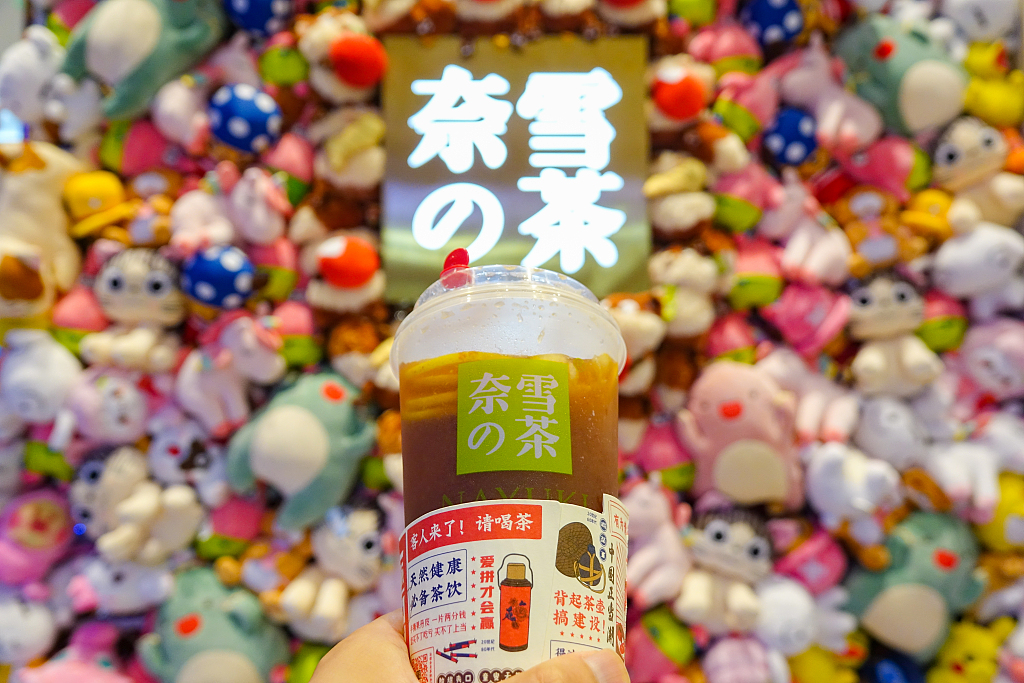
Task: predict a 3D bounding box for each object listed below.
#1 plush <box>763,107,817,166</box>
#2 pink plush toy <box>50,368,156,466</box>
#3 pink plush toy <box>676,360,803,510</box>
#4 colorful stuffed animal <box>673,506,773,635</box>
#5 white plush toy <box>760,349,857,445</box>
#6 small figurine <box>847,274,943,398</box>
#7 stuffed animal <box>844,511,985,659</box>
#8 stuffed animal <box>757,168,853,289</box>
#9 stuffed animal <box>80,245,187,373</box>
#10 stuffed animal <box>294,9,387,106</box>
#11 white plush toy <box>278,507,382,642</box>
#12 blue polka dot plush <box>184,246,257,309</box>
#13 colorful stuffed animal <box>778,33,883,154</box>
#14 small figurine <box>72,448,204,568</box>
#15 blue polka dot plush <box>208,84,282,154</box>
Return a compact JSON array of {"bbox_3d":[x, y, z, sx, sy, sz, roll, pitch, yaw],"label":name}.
[{"bbox_3d":[0.486,-0.358,1.440,0.112,0.108,0.110,0,0,0],"label":"plush"},{"bbox_3d":[-0.675,0.117,1.364,0.155,0.140,0.130,-10,2,6],"label":"pink plush toy"},{"bbox_3d":[0.362,0.150,1.342,0.195,0.240,0.135,-3,-5,6],"label":"pink plush toy"},{"bbox_3d":[0.362,0.394,1.420,0.160,0.215,0.160,12,0,-7],"label":"colorful stuffed animal"},{"bbox_3d":[0.509,0.092,1.440,0.150,0.170,0.180,-21,0,25],"label":"white plush toy"},{"bbox_3d":[0.626,-0.004,1.360,0.142,0.197,0.118,-2,-5,2],"label":"small figurine"},{"bbox_3d":[0.649,0.394,1.339,0.185,0.220,0.130,13,-5,-11],"label":"stuffed animal"},{"bbox_3d":[0.486,-0.184,1.370,0.090,0.175,0.150,4,-8,41],"label":"stuffed animal"},{"bbox_3d":[-0.641,-0.058,1.400,0.175,0.215,0.170,3,0,-3],"label":"stuffed animal"},{"bbox_3d":[-0.297,-0.492,1.430,0.155,0.165,0.150,-9,0,-20],"label":"stuffed animal"},{"bbox_3d":[-0.314,0.398,1.420,0.165,0.220,0.170,18,0,-19],"label":"white plush toy"},{"bbox_3d":[-0.496,-0.107,1.400,0.125,0.112,0.120,0,0,0],"label":"blue polka dot plush"},{"bbox_3d":[0.534,-0.410,1.382,0.145,0.170,0.090,15,-7,-30],"label":"colorful stuffed animal"},{"bbox_3d":[-0.610,0.263,1.346,0.192,0.155,0.125,14,4,15],"label":"small figurine"},{"bbox_3d":[-0.443,-0.368,1.380,0.112,0.105,0.108,6,12,0],"label":"blue polka dot plush"}]

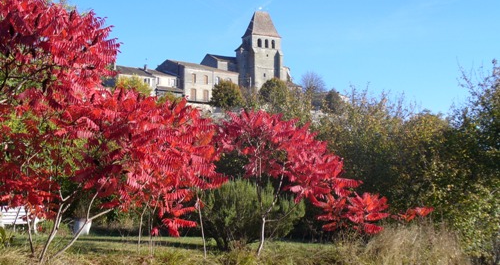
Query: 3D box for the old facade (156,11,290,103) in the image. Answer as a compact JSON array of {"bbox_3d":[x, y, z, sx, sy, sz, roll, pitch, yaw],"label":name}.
[{"bbox_3d":[-5.122,-13.607,134.000,24.000,18.000,13.500,2,-5,-28],"label":"old facade"}]

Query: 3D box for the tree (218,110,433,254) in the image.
[{"bbox_3d":[1.097,0.786,11.200,3.150,2.150,2.100,0,-4,0],"label":"tree"}]

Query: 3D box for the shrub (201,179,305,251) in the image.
[{"bbox_3d":[0.042,1.433,12.300,1.700,1.200,1.600,0,-4,0],"label":"shrub"}]

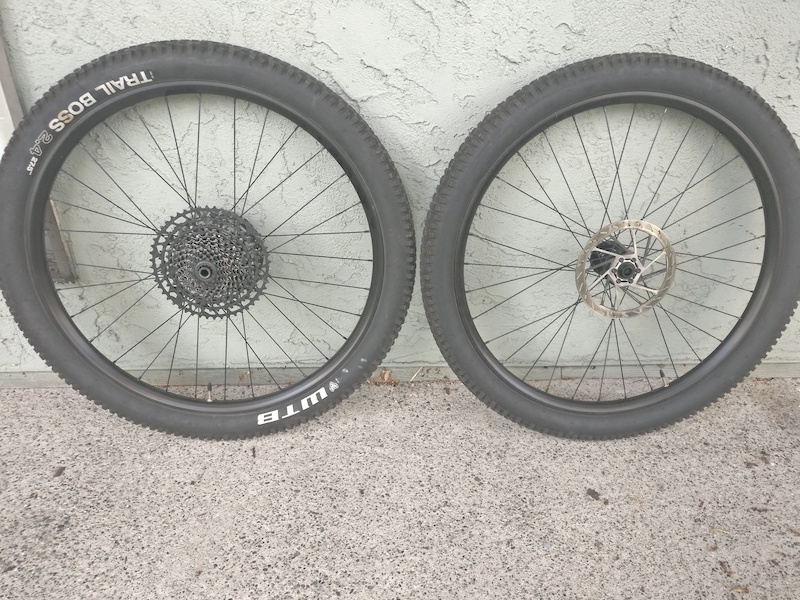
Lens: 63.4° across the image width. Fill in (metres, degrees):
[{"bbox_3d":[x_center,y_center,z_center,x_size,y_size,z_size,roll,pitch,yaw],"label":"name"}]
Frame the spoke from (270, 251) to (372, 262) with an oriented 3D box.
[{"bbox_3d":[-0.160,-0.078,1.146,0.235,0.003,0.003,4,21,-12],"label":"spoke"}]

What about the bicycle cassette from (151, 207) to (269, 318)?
[{"bbox_3d":[-0.323,-0.053,1.096,0.206,0.206,0.045,-3,22,-5],"label":"bicycle cassette"}]

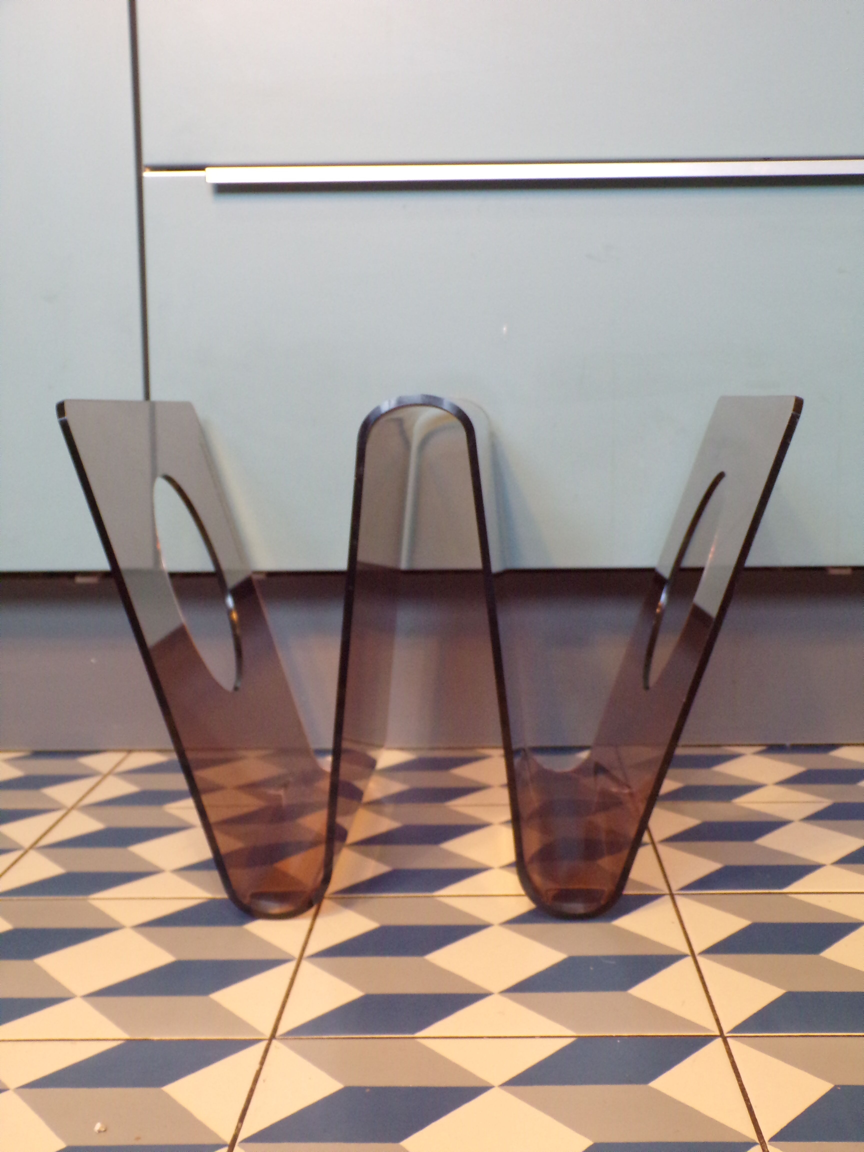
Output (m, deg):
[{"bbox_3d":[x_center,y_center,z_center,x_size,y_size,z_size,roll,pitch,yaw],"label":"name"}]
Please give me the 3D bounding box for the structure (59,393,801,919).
[{"bbox_3d":[0.007,0.030,0.904,0.398,0.286,0.302,0,7,4],"label":"structure"}]

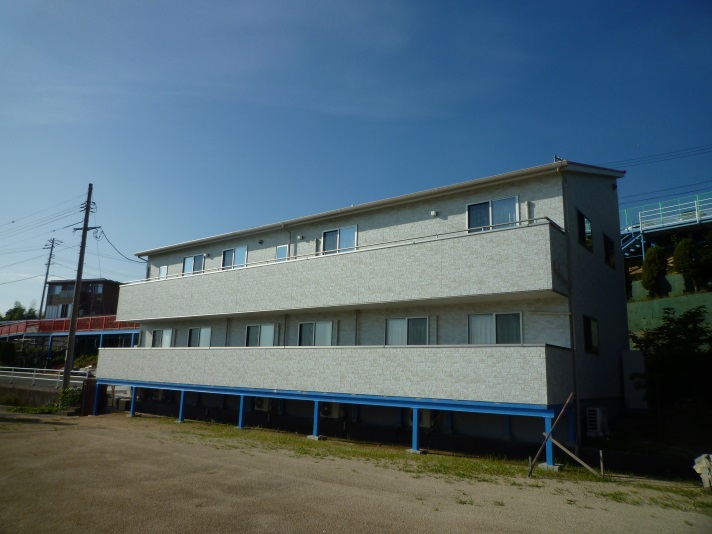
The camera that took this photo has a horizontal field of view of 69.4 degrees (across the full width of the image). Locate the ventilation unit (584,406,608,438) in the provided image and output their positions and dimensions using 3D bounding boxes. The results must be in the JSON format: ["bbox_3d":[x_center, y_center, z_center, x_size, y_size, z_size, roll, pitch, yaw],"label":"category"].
[{"bbox_3d":[5.923,3.766,12.581,0.290,0.600,0.790,-7,-15,37],"label":"ventilation unit"}]

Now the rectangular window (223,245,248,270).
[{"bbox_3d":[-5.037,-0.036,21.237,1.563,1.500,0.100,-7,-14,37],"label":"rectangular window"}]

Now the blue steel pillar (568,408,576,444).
[{"bbox_3d":[5.128,3.737,12.135,0.130,0.773,0.130,-7,-14,37],"label":"blue steel pillar"}]

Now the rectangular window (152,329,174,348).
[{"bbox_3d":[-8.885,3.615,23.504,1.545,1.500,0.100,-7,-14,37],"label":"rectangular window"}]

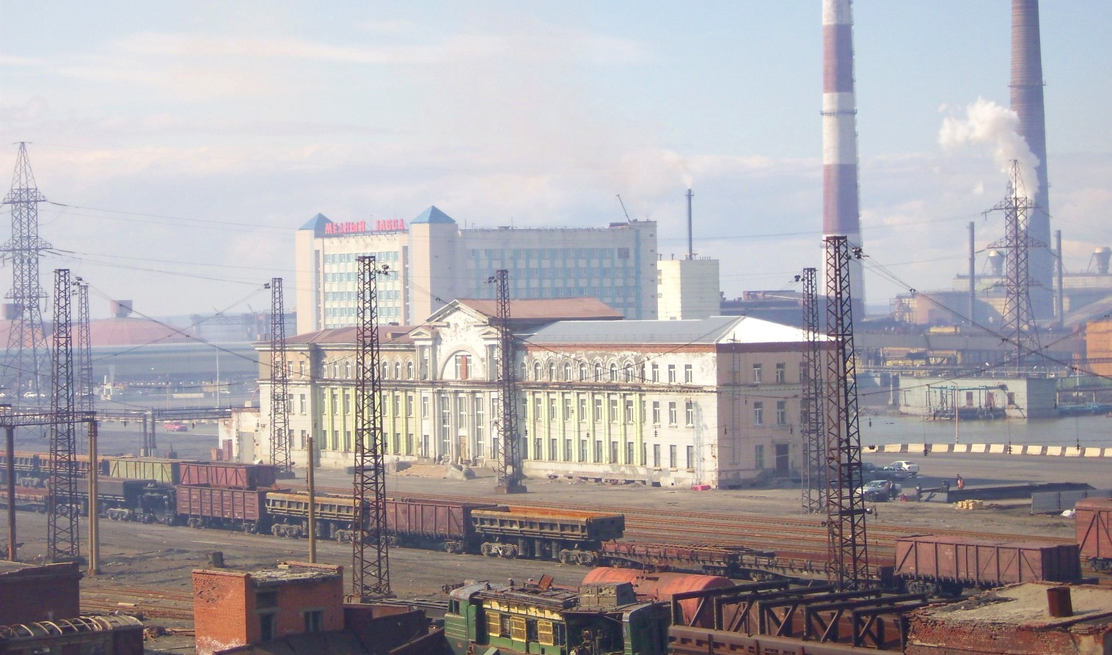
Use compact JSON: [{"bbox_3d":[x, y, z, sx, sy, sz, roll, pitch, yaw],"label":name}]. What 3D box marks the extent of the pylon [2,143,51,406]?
[{"bbox_3d":[-73.740,-5.210,457.380,7.500,41.110,14.000,-1,1,-38],"label":"pylon"}]

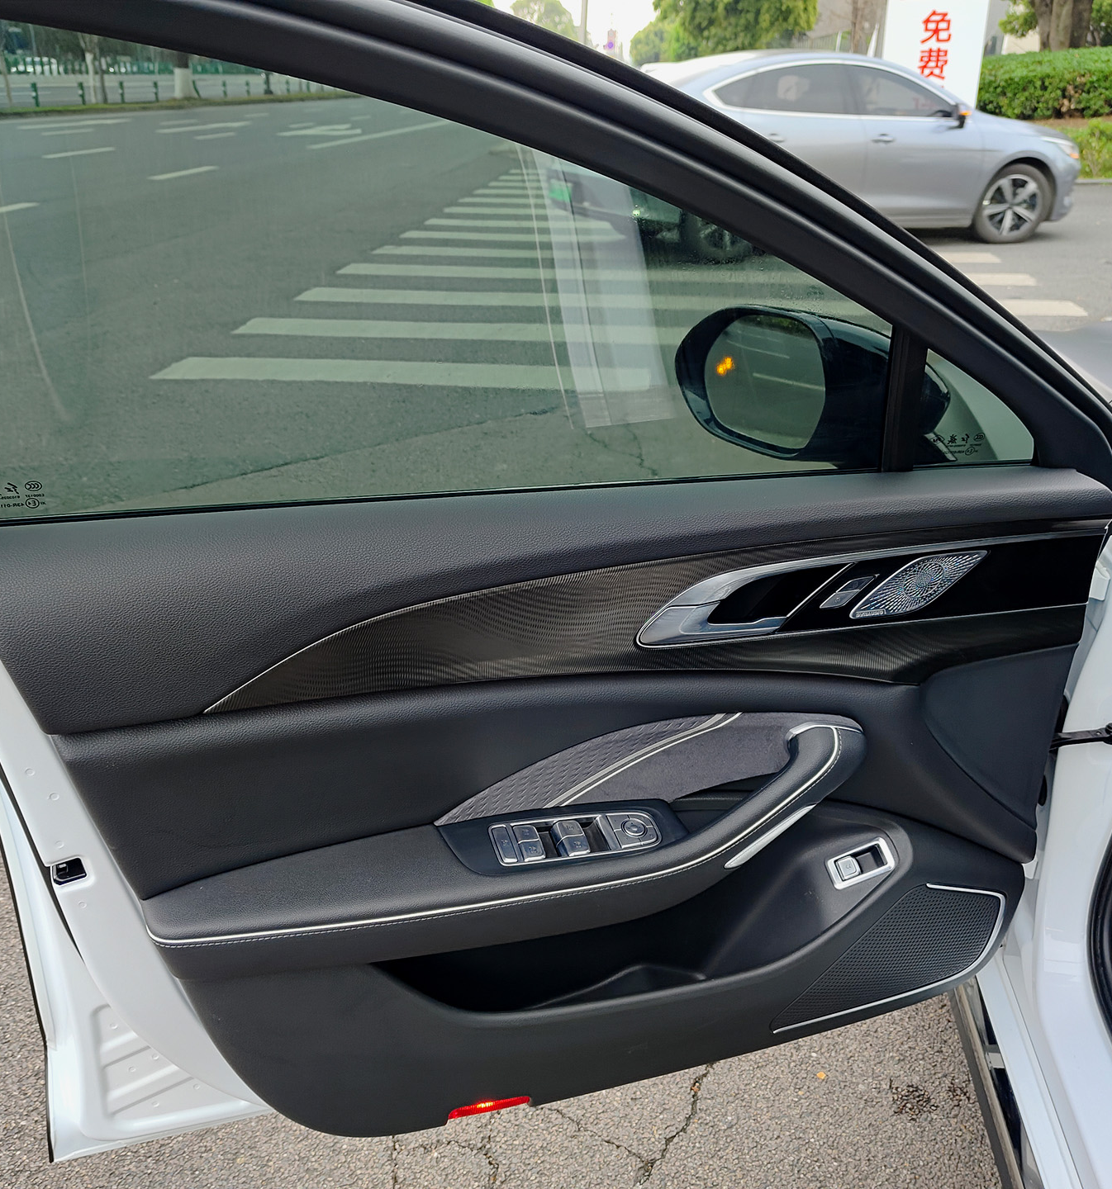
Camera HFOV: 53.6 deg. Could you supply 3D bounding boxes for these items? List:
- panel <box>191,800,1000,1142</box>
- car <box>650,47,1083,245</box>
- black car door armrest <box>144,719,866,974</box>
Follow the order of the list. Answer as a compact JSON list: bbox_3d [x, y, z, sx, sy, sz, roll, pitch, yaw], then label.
[{"bbox_3d":[0.083,0.364,1.083,0.850,0.285,0.105,-6,26,-13],"label":"panel"},{"bbox_3d":[2.284,-3.850,9.503,4.660,1.460,1.830,-8,26,-17],"label":"car"},{"bbox_3d":[-0.028,0.216,0.948,0.625,0.150,0.105,-7,26,-12],"label":"black car door armrest"}]

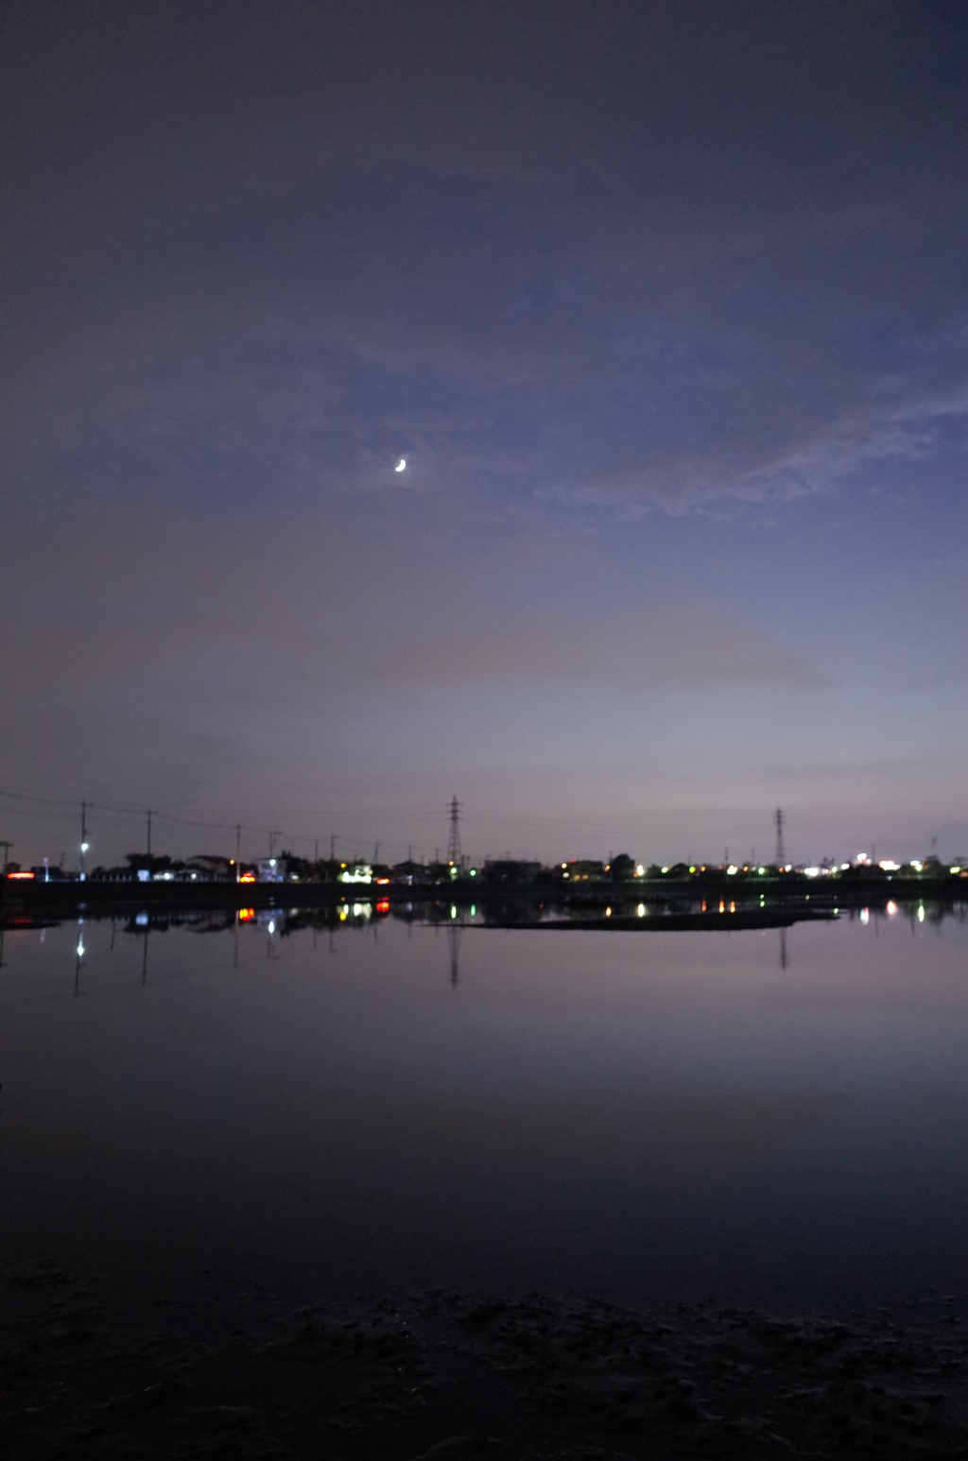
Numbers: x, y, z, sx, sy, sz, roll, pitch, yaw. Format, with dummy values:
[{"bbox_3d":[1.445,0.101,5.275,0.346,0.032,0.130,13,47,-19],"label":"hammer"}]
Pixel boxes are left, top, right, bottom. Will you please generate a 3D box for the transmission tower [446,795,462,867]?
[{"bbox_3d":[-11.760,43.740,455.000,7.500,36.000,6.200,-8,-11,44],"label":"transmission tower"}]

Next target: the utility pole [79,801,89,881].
[{"bbox_3d":[-60.620,16.810,172.000,1.300,12.100,0.600,-1,-8,9],"label":"utility pole"}]

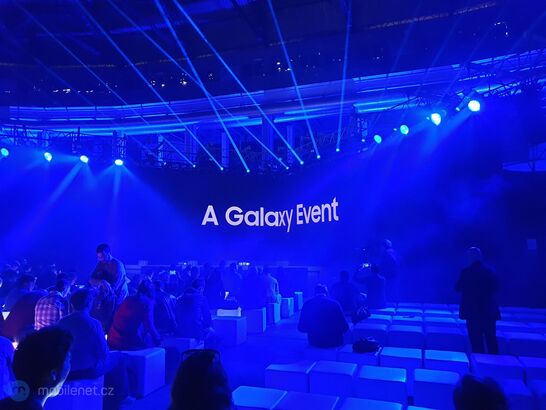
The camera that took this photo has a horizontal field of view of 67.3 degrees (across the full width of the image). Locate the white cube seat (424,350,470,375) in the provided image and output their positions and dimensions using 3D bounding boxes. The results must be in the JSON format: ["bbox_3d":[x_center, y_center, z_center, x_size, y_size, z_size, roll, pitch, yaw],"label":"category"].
[{"bbox_3d":[2.051,2.016,4.840,0.460,0.450,0.440,-3,-6,20],"label":"white cube seat"}]

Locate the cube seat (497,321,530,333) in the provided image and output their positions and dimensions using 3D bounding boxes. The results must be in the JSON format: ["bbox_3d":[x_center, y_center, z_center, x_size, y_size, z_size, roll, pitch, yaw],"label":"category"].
[{"bbox_3d":[3.822,2.155,6.615,0.460,0.450,0.440,-3,-6,20],"label":"cube seat"}]

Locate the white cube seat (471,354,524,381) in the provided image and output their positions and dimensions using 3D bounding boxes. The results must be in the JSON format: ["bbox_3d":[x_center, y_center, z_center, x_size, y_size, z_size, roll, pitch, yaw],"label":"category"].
[{"bbox_3d":[2.532,1.991,4.639,0.450,0.460,0.440,-3,-7,19],"label":"white cube seat"}]

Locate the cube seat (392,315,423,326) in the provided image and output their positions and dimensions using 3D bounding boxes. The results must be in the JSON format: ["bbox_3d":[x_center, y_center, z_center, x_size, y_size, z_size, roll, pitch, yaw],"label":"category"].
[{"bbox_3d":[2.373,2.232,7.207,0.460,0.450,0.440,-3,-6,20],"label":"cube seat"}]

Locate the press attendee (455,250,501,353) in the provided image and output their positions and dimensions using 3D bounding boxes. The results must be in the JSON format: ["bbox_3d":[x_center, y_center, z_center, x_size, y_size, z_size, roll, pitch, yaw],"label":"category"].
[{"bbox_3d":[2.742,1.414,5.388,0.570,1.730,0.350,-2,-5,10],"label":"press attendee"}]

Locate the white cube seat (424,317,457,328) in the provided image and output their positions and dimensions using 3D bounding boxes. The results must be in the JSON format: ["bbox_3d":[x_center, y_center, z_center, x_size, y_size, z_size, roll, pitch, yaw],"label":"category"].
[{"bbox_3d":[2.850,2.198,7.003,0.455,0.455,0.455,-2,-5,19],"label":"white cube seat"}]

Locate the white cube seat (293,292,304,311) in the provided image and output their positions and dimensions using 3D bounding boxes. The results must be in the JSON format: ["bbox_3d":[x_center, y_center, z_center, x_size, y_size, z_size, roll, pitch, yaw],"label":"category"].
[{"bbox_3d":[0.504,2.482,10.599,0.450,0.450,0.450,-3,-5,19],"label":"white cube seat"}]

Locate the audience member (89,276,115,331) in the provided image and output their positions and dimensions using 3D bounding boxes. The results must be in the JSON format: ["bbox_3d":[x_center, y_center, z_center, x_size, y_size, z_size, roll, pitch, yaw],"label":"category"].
[{"bbox_3d":[-2.168,1.689,5.573,0.500,1.340,0.820,-3,-7,19],"label":"audience member"}]

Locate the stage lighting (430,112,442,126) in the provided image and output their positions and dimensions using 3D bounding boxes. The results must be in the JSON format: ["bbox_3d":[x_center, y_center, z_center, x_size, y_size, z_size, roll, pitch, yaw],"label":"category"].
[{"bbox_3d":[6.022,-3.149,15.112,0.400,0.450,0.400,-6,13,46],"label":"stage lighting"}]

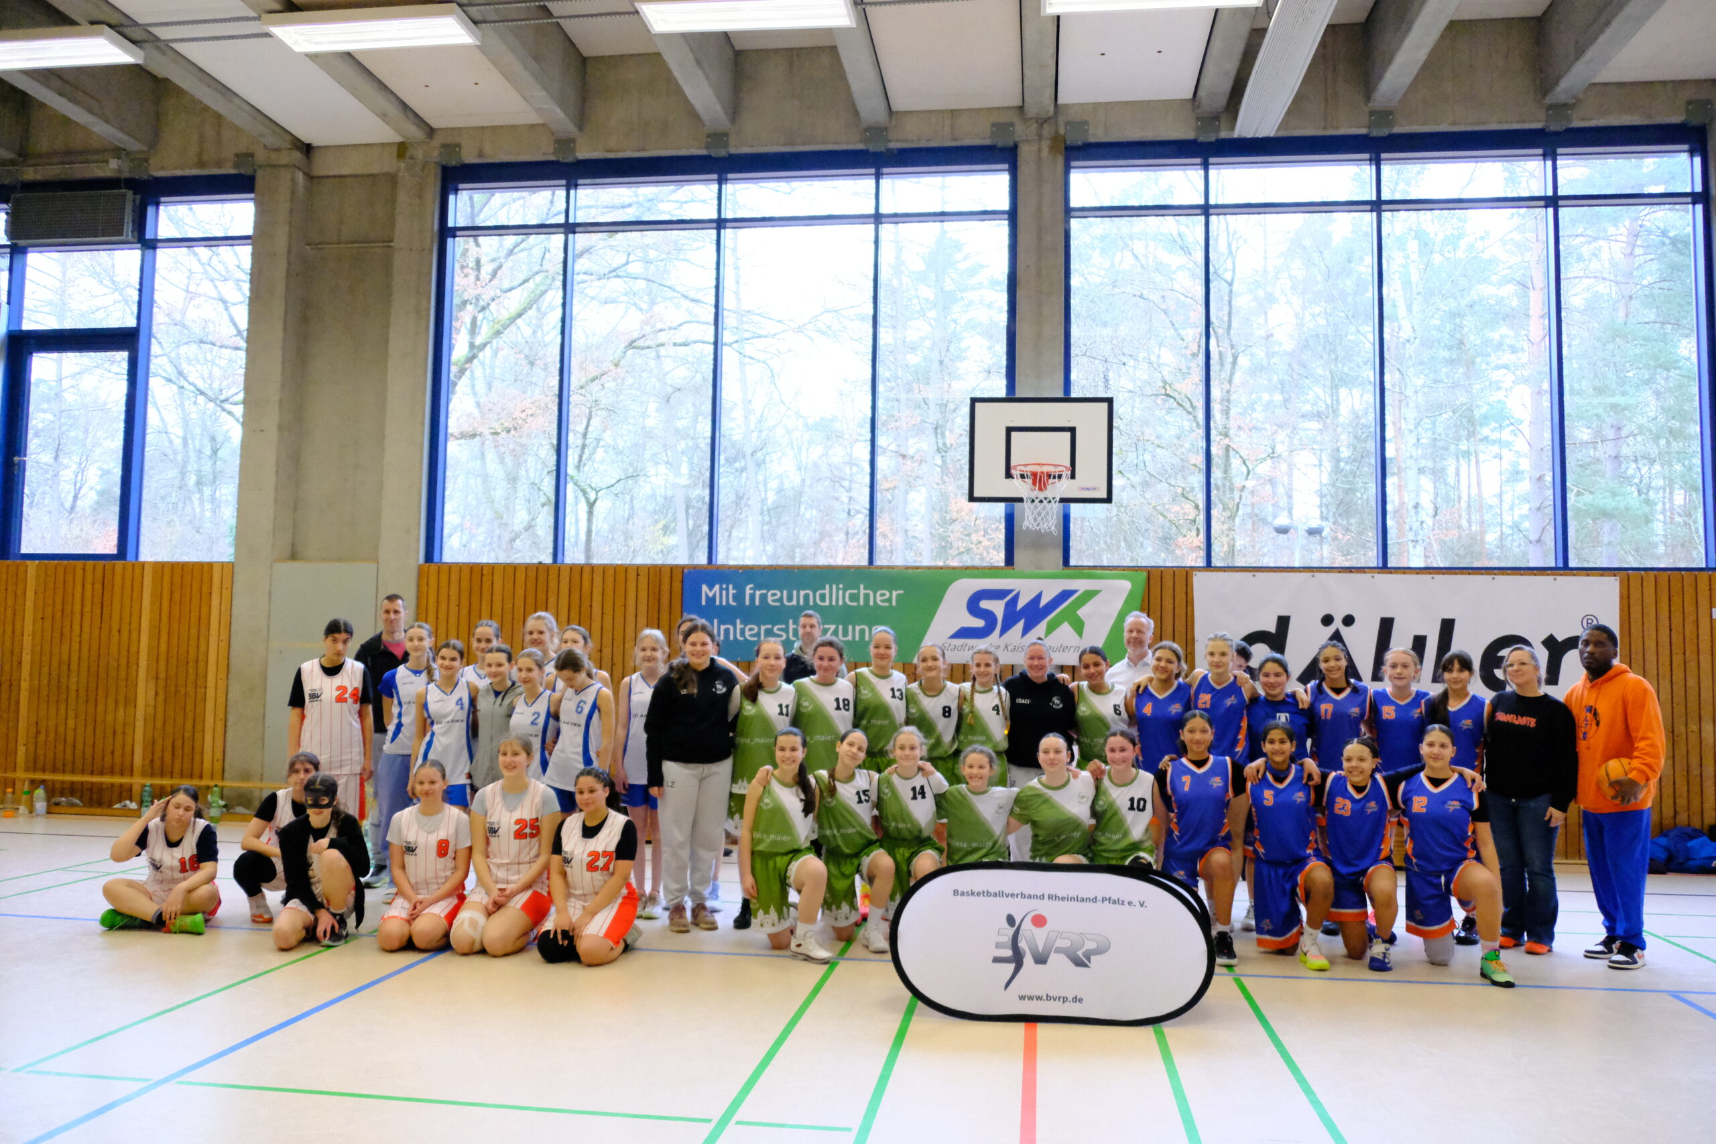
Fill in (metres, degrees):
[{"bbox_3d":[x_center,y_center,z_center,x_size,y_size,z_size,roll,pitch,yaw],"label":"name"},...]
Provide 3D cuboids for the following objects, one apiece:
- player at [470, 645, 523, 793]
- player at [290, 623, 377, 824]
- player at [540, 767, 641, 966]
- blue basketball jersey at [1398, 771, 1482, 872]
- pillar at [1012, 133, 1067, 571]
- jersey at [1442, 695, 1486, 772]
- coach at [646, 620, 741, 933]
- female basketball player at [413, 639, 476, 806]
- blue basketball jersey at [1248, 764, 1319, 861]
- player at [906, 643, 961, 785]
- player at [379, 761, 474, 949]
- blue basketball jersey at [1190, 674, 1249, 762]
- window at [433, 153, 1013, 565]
[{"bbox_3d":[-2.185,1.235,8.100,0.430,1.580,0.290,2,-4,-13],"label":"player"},{"bbox_3d":[-3.202,1.148,8.100,0.500,1.720,0.300,2,-4,-16],"label":"player"},{"bbox_3d":[-1.378,1.470,6.800,0.460,0.940,0.620,0,-4,6],"label":"player"},{"bbox_3d":[3.056,1.312,7.034,0.440,0.530,0.270,-1,-4,20],"label":"blue basketball jersey"},{"bbox_3d":[1.578,-0.726,11.660,0.410,6.150,0.400,0,-4,8],"label":"pillar"},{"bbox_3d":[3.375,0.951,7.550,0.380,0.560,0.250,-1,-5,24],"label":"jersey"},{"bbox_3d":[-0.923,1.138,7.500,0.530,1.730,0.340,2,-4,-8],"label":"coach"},{"bbox_3d":[-2.445,1.211,7.916,0.420,1.619,0.280,3,-5,-19],"label":"female basketball player"},{"bbox_3d":[2.267,1.286,7.120,0.380,0.530,0.250,0,-5,16],"label":"blue basketball jersey"},{"bbox_3d":[0.436,1.239,7.817,0.420,1.637,0.280,0,-5,5],"label":"player"},{"bbox_3d":[-2.240,1.471,7.000,0.470,0.950,0.620,1,-4,-7],"label":"player"},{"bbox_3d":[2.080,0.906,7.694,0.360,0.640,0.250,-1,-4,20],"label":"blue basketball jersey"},{"bbox_3d":[-1.278,-1.899,12.011,5.360,3.710,0.200,0,-4,8],"label":"window"}]

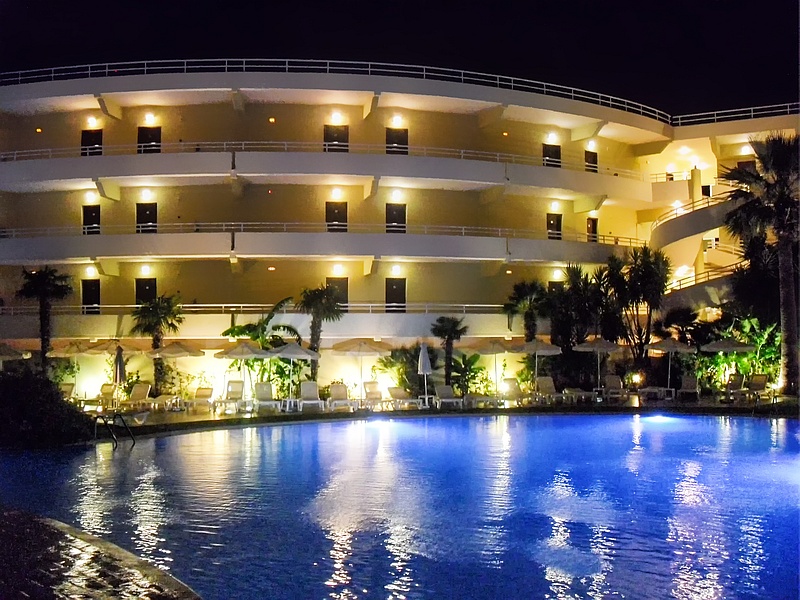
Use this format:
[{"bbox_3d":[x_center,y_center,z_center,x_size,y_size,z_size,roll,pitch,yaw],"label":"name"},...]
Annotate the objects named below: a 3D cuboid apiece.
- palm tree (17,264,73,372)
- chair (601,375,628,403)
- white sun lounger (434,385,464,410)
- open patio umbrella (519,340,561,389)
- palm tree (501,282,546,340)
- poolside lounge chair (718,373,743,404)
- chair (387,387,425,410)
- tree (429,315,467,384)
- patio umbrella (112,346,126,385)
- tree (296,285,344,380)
[{"bbox_3d":[-13.110,1.278,29.914,2.100,5.200,2.100,0,-3,0],"label":"palm tree"},{"bbox_3d":[8.340,3.373,31.280,0.700,0.920,1.750,-1,-3,10],"label":"chair"},{"bbox_3d":[1.578,3.234,27.190,0.740,0.690,1.800,0,-2,-6],"label":"white sun lounger"},{"bbox_3d":[4.709,2.506,27.622,1.900,2.250,1.900,0,-2,0],"label":"open patio umbrella"},{"bbox_3d":[4.535,1.488,29.373,1.600,4.300,1.600,0,-2,0],"label":"palm tree"},{"bbox_3d":[11.691,3.139,28.498,0.720,0.870,1.650,-1,-2,28],"label":"poolside lounge chair"},{"bbox_3d":[0.101,3.275,27.145,0.740,0.620,1.850,0,-2,-17],"label":"chair"},{"bbox_3d":[1.793,2.170,29.236,1.400,3.050,1.400,0,-2,0],"label":"tree"},{"bbox_3d":[-9.257,2.527,26.520,0.400,2.120,0.400,0,-2,0],"label":"patio umbrella"},{"bbox_3d":[-2.759,1.573,27.870,1.650,4.100,1.650,0,-2,0],"label":"tree"}]

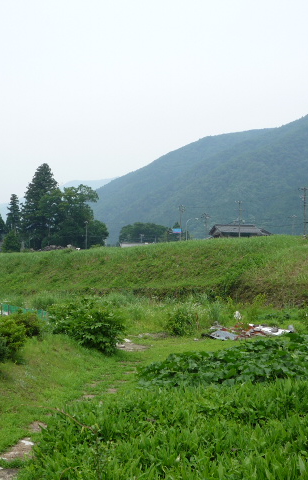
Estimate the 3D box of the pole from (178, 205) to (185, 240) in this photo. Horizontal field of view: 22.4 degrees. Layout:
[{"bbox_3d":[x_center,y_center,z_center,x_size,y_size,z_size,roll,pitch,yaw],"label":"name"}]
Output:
[{"bbox_3d":[5.312,-2.758,150.000,1.200,8.200,0.900,0,0,0],"label":"pole"}]

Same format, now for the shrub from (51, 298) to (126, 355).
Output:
[{"bbox_3d":[-1.788,2.362,21.200,2.075,1.530,1.900,0,0,0],"label":"shrub"}]

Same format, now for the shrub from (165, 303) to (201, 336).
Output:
[{"bbox_3d":[0.947,2.652,25.800,1.196,1.150,1.150,0,0,0],"label":"shrub"}]

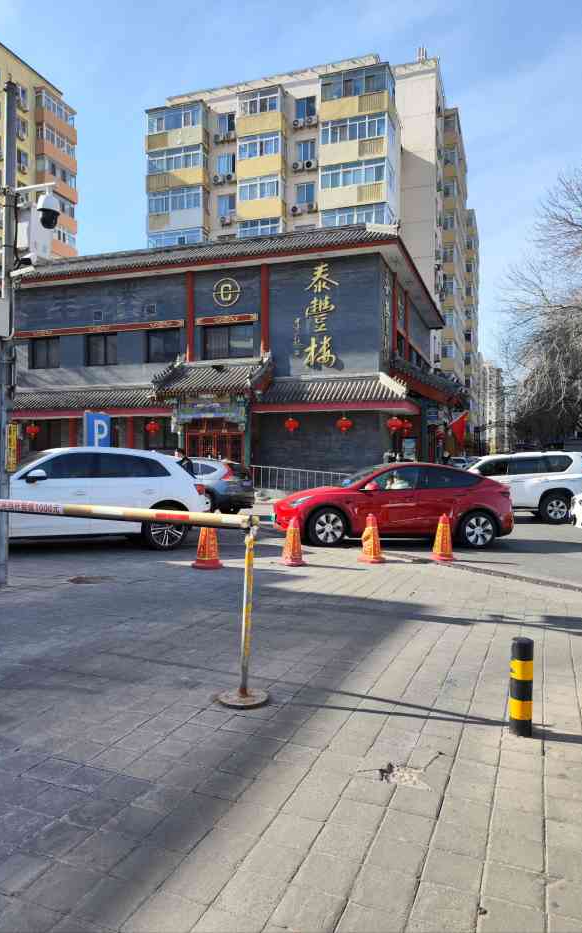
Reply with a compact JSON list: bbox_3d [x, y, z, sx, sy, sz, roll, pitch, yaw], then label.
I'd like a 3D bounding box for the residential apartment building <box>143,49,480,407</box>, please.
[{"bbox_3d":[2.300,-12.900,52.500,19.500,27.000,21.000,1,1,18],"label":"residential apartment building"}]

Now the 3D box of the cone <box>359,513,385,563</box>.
[{"bbox_3d":[1.170,1.035,9.400,0.375,0.700,0.375,1,1,21],"label":"cone"}]

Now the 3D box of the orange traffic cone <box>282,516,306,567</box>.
[{"bbox_3d":[0.040,1.040,9.120,0.375,0.700,0.375,1,1,21],"label":"orange traffic cone"}]

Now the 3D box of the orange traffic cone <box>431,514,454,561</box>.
[{"bbox_3d":[2.270,1.045,9.650,0.375,0.700,0.375,1,1,21],"label":"orange traffic cone"}]

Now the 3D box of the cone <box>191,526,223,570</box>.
[{"bbox_3d":[-1.140,1.000,8.750,0.375,0.700,0.375,1,1,21],"label":"cone"}]

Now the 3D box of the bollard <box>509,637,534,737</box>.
[{"bbox_3d":[1.255,1.190,3.520,0.114,0.505,0.114,1,1,21],"label":"bollard"}]

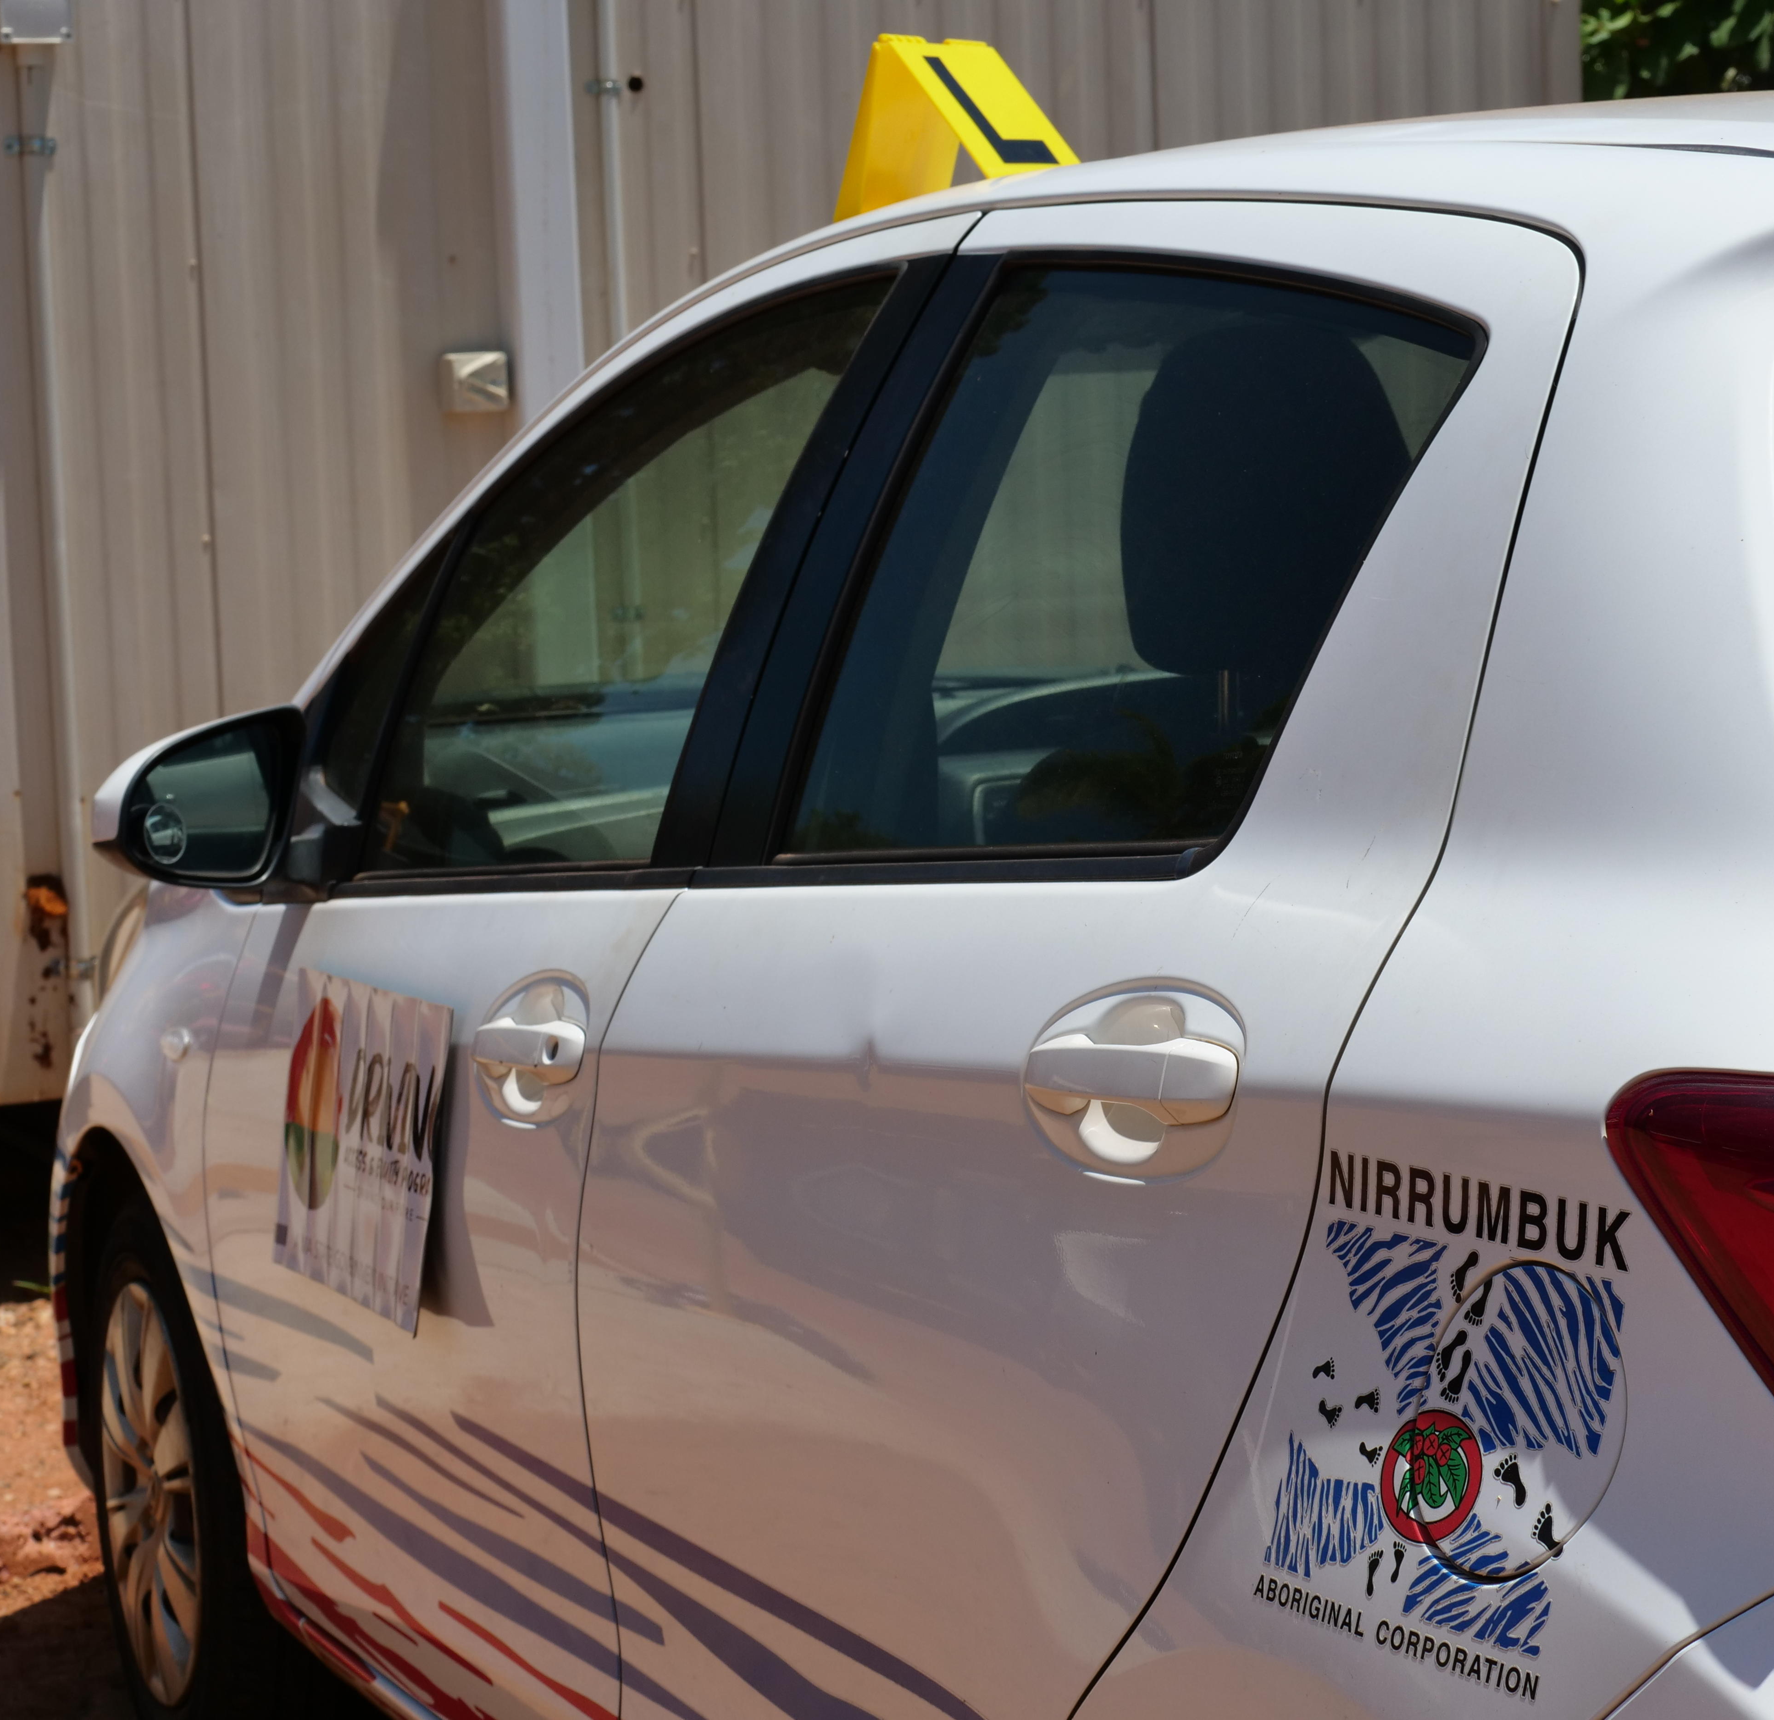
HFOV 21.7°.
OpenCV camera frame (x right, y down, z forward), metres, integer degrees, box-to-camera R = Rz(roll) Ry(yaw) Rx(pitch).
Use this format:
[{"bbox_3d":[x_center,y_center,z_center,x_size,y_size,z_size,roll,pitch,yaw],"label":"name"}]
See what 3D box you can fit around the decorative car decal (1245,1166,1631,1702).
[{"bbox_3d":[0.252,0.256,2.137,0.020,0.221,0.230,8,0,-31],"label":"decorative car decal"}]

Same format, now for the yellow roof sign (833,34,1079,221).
[{"bbox_3d":[0.050,-0.547,3.500,0.140,0.142,0.148,-11,0,30],"label":"yellow roof sign"}]

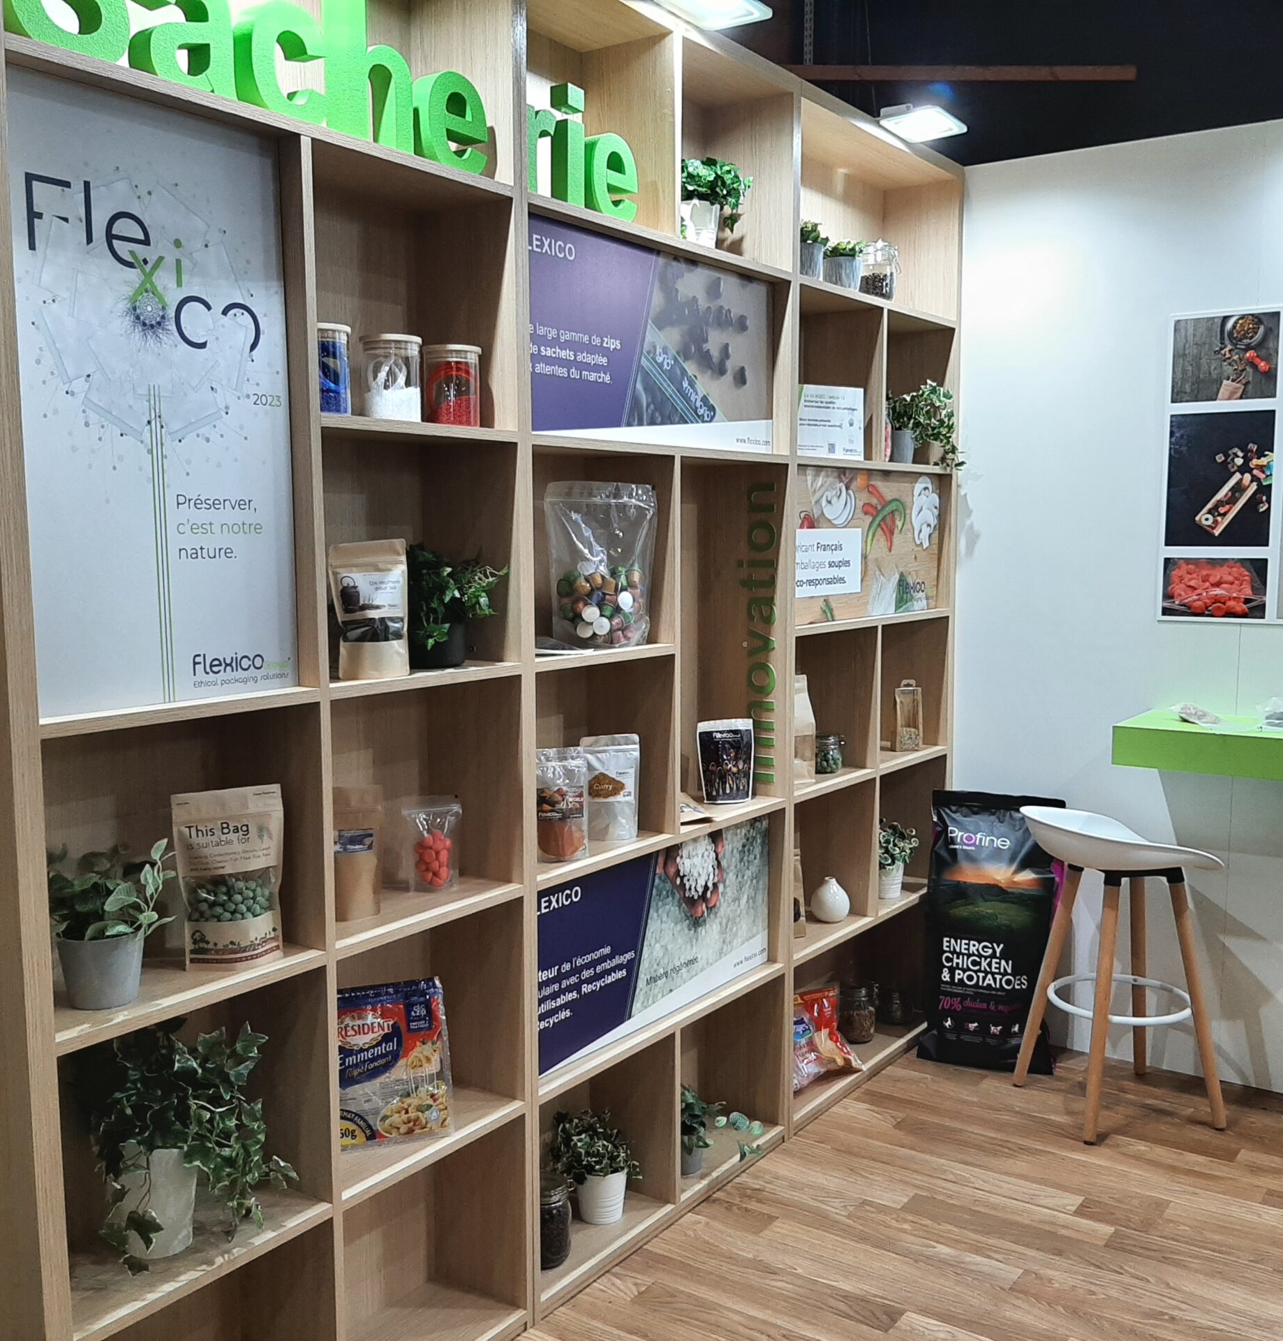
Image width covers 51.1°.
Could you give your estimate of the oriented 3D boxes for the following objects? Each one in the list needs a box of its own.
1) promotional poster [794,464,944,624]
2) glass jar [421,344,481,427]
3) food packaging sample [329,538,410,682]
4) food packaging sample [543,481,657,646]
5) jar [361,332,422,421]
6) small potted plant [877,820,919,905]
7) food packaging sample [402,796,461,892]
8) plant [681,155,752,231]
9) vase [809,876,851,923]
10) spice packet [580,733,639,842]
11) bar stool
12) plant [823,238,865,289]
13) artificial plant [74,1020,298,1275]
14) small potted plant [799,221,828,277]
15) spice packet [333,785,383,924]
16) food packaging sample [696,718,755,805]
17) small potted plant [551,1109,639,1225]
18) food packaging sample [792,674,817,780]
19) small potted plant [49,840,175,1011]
[{"bbox_3d":[0.613,-0.335,3.604,0.010,0.397,0.914,4,8,36],"label":"promotional poster"},{"bbox_3d":[-0.331,-0.495,2.352,0.103,0.148,0.103,0,6,0],"label":"glass jar"},{"bbox_3d":[-0.457,-0.100,2.263,0.131,0.223,0.058,-3,7,-27],"label":"food packaging sample"},{"bbox_3d":[-0.083,-0.217,2.768,0.235,0.333,0.100,-1,6,-12],"label":"food packaging sample"},{"bbox_3d":[-0.426,-0.492,2.294,0.101,0.150,0.101,0,6,0],"label":"jar"},{"bbox_3d":[0.711,0.542,3.885,0.155,0.228,0.155,0,6,0],"label":"small potted plant"},{"bbox_3d":[-0.390,0.327,2.507,0.109,0.170,0.051,-2,7,-20],"label":"food packaging sample"},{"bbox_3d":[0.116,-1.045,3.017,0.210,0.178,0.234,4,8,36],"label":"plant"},{"bbox_3d":[0.515,0.619,3.651,0.107,0.117,0.107,0,6,0],"label":"vase"},{"bbox_3d":[-0.066,0.247,2.848,0.127,0.221,0.065,-2,6,-15],"label":"spice packet"},{"bbox_3d":[1.230,0.755,3.468,0.425,0.766,0.435,-1,6,-12],"label":"bar stool"},{"bbox_3d":[0.530,-1.049,3.534,0.103,0.140,0.103,0,6,0],"label":"plant"},{"bbox_3d":[-0.714,0.699,2.087,0.218,0.365,0.312,4,8,36],"label":"artificial plant"},{"bbox_3d":[0.402,-1.016,3.293,0.110,0.159,0.110,4,8,36],"label":"small potted plant"},{"bbox_3d":[-0.505,0.304,2.240,0.132,0.224,0.068,-2,6,-18],"label":"spice packet"},{"bbox_3d":[0.209,0.222,3.290,0.161,0.198,0.058,-3,7,-26],"label":"food packaging sample"},{"bbox_3d":[-0.102,1.092,2.970,0.192,0.234,0.196,0,6,0],"label":"small potted plant"},{"bbox_3d":[0.383,0.149,3.472,0.120,0.278,0.070,-5,8,-36],"label":"food packaging sample"},{"bbox_3d":[-0.779,0.357,1.938,0.188,0.228,0.193,4,8,36],"label":"small potted plant"}]

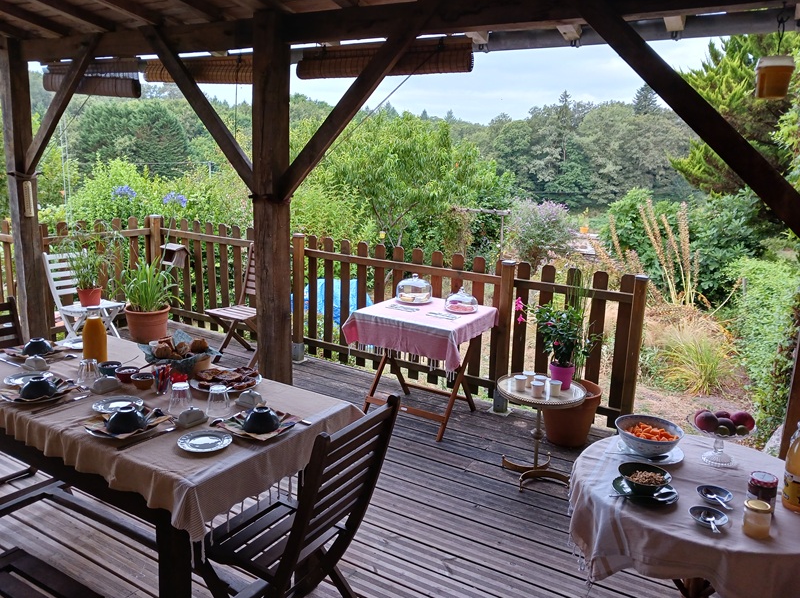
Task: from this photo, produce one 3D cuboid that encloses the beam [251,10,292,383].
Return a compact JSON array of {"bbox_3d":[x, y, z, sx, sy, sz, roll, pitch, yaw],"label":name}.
[{"bbox_3d":[-0.763,-0.402,3.799,0.155,2.516,0.155,9,14,29],"label":"beam"}]

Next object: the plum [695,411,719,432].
[{"bbox_3d":[1.008,0.403,2.045,0.067,0.066,0.067,2,12,0],"label":"plum"}]

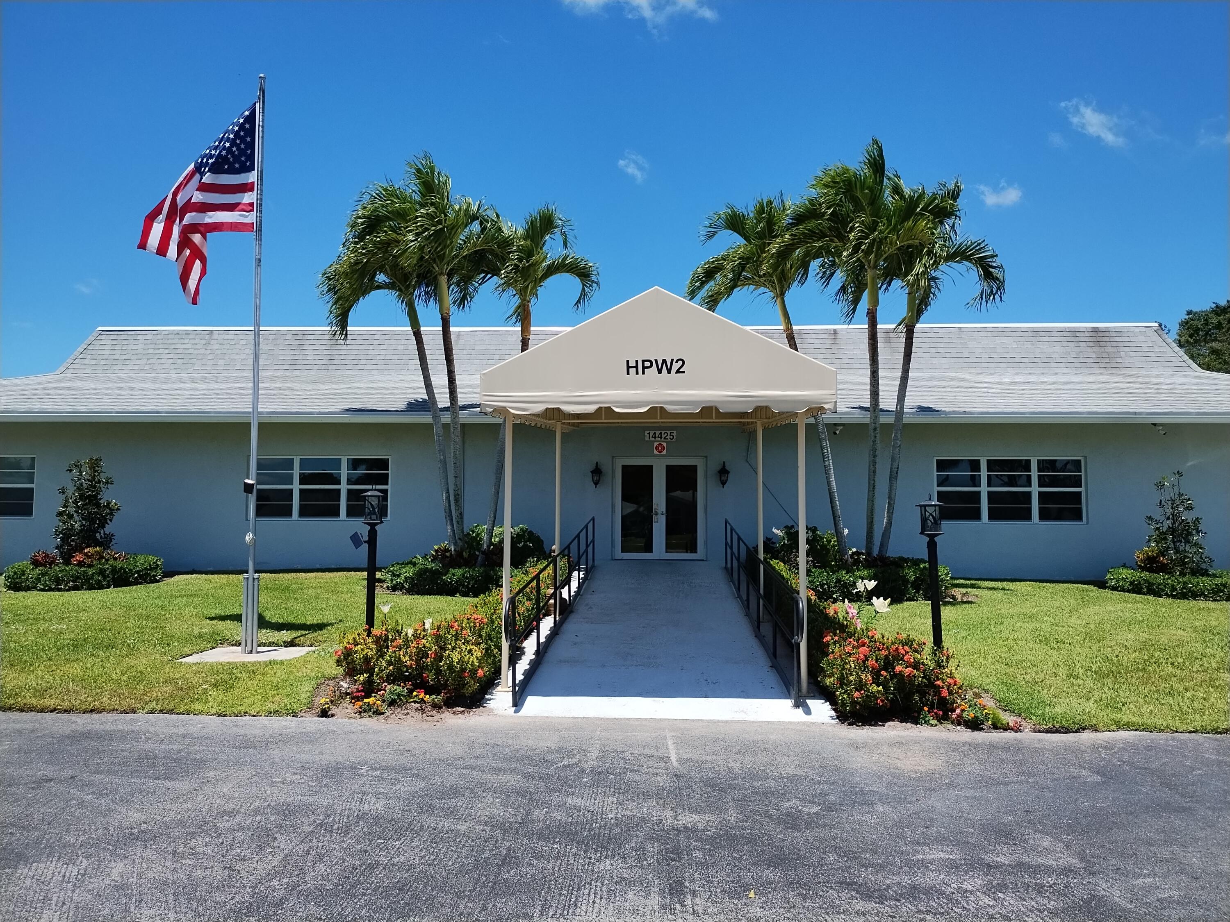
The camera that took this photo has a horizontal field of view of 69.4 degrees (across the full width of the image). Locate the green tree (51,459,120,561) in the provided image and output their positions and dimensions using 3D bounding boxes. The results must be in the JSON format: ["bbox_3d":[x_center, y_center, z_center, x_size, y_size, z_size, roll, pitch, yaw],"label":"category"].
[{"bbox_3d":[-9.899,0.969,16.637,1.244,2.102,1.200,0,-3,3],"label":"green tree"}]

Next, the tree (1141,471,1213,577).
[{"bbox_3d":[9.904,1.154,15.731,1.384,1.987,1.300,0,-3,3],"label":"tree"}]

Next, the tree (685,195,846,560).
[{"bbox_3d":[2.785,-1.324,16.219,2.924,7.211,2.400,0,-4,2],"label":"tree"}]

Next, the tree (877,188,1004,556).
[{"bbox_3d":[5.911,-1.416,16.092,2.221,7.415,2.300,0,-4,2],"label":"tree"}]

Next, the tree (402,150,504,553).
[{"bbox_3d":[-3.006,-1.769,16.496,1.925,8.067,2.100,0,-4,2],"label":"tree"}]

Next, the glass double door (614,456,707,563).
[{"bbox_3d":[0.895,0.951,17.600,1.854,2.053,0.120,0,-3,3],"label":"glass double door"}]

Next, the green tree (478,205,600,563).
[{"bbox_3d":[-1.338,-1.221,15.555,2.116,6.629,2.100,0,-3,3],"label":"green tree"}]

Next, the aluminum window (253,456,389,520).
[{"bbox_3d":[-6.034,0.563,18.154,2.911,1.286,0.120,0,-4,2],"label":"aluminum window"}]

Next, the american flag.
[{"bbox_3d":[-5.026,-3.108,10.689,1.415,2.494,0.500,0,-4,10],"label":"american flag"}]

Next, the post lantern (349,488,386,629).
[{"bbox_3d":[-2.869,1.261,10.321,0.418,1.931,0.300,0,-4,2],"label":"post lantern"}]

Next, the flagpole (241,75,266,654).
[{"bbox_3d":[-4.191,-1.208,10.377,0.200,6.834,0.160,0,-4,2],"label":"flagpole"}]

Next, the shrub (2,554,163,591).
[{"bbox_3d":[-9.930,2.012,16.579,2.850,0.550,1.600,0,-4,2],"label":"shrub"}]

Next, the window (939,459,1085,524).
[{"bbox_3d":[7.694,0.577,17.310,2.867,1.301,0.120,0,-3,3],"label":"window"}]

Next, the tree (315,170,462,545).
[{"bbox_3d":[-4.059,-1.677,15.997,2.500,6.944,2.400,0,-3,1],"label":"tree"}]

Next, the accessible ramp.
[{"bbox_3d":[0.604,2.083,12.560,2.850,0.734,10.202,0,-3,3],"label":"accessible ramp"}]

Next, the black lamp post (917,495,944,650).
[{"bbox_3d":[3.419,1.251,9.605,0.295,1.773,0.295,0,-3,3],"label":"black lamp post"}]

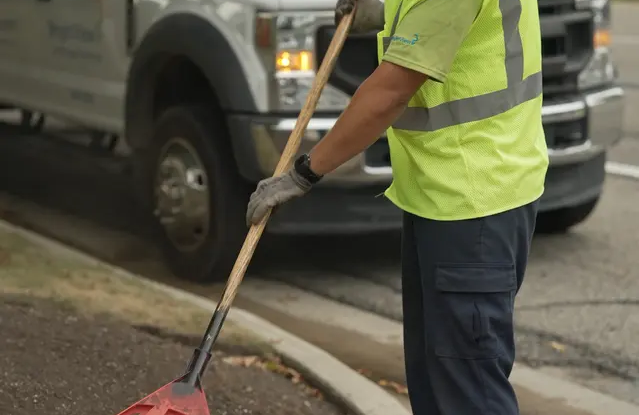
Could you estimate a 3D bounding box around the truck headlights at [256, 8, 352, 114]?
[{"bbox_3d":[-0.061,-0.625,7.819,0.370,0.405,0.220,-7,10,-26],"label":"truck headlights"}]

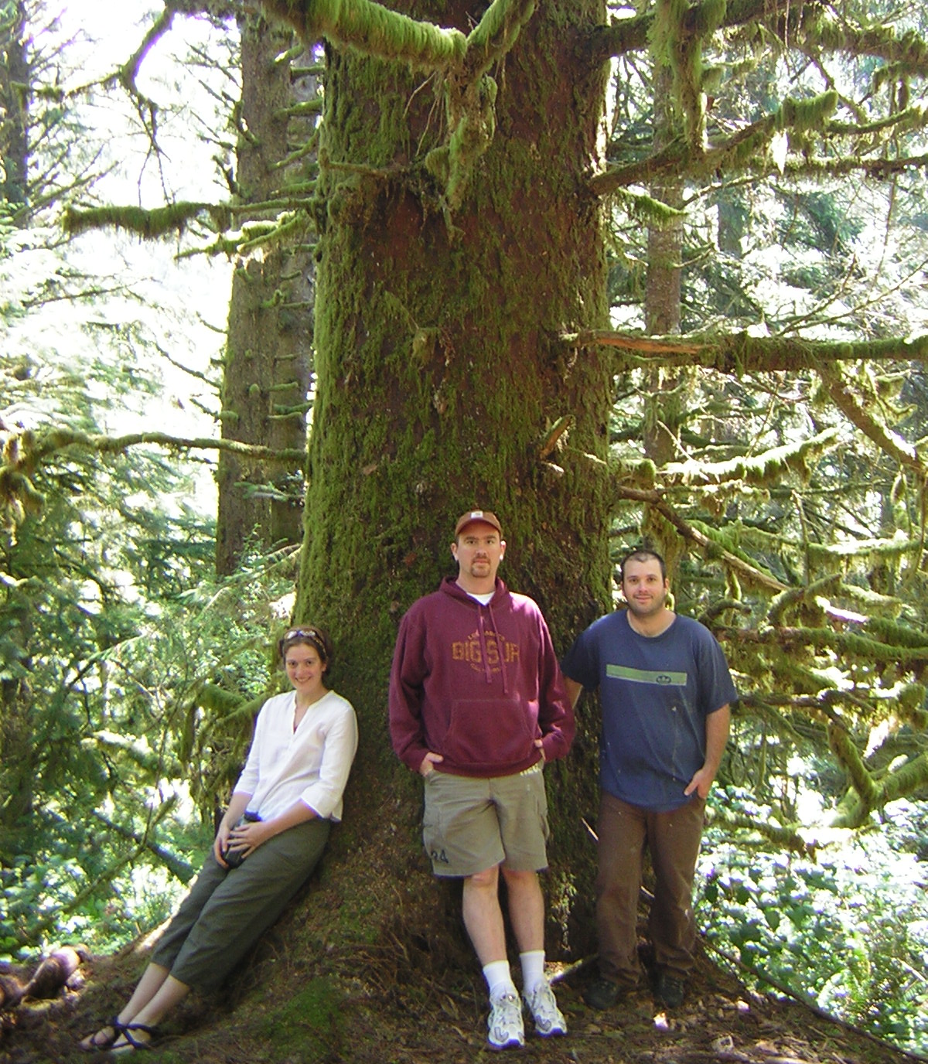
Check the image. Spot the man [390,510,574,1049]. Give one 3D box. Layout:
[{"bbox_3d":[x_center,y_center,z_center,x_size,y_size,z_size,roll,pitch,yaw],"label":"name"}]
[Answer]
[{"bbox_3d":[0.069,0.819,4.460,0.620,1.810,0.520,-2,-10,-3],"label":"man"}]

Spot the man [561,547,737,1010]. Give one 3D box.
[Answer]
[{"bbox_3d":[0.695,0.905,4.830,0.630,1.710,0.420,-1,-6,10],"label":"man"}]

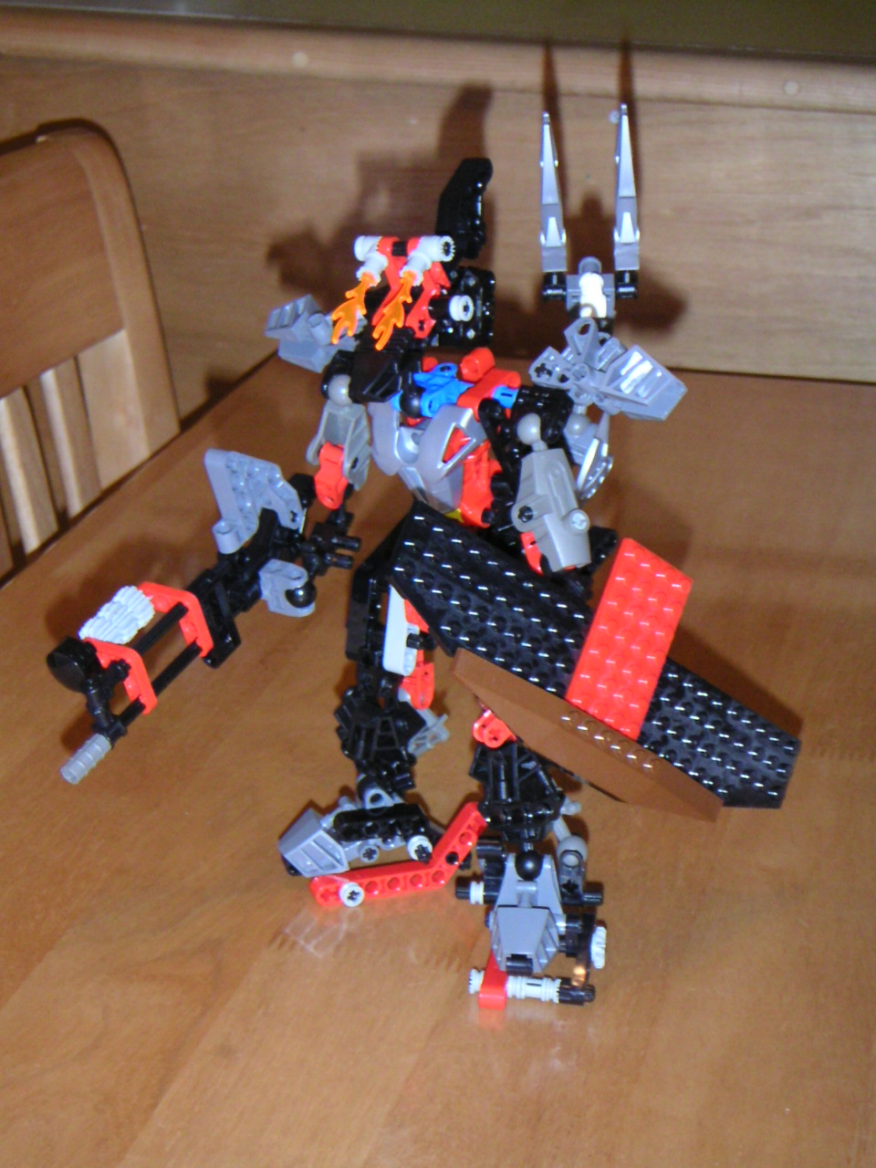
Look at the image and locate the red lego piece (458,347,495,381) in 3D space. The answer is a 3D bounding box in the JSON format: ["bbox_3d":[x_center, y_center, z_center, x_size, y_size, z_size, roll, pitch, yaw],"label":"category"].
[{"bbox_3d":[0.013,-0.070,0.848,0.009,0.009,0.014,15,25,36],"label":"red lego piece"}]

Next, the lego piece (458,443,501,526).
[{"bbox_3d":[0.013,-0.031,0.837,0.014,0.028,0.016,1,16,25],"label":"lego piece"}]

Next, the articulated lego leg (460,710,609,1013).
[{"bbox_3d":[0.030,0.083,0.838,0.043,0.080,0.060,3,20,11],"label":"articulated lego leg"}]

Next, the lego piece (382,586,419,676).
[{"bbox_3d":[-0.012,0.015,0.865,0.009,0.034,0.009,10,19,22],"label":"lego piece"}]

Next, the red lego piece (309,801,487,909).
[{"bbox_3d":[-0.013,0.090,0.896,0.062,0.026,0.008,-7,22,-20],"label":"red lego piece"}]

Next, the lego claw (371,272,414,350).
[{"bbox_3d":[-0.014,-0.085,0.828,0.010,0.006,0.029,9,57,23],"label":"lego claw"}]

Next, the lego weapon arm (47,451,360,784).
[{"bbox_3d":[-0.072,0.011,0.840,0.039,0.045,0.122,17,49,40],"label":"lego weapon arm"}]

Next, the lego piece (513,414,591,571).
[{"bbox_3d":[0.036,-0.028,0.835,0.021,0.053,0.017,-24,-9,14],"label":"lego piece"}]

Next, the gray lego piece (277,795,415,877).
[{"bbox_3d":[-0.031,0.085,0.900,0.046,0.019,0.024,-6,21,-14],"label":"gray lego piece"}]

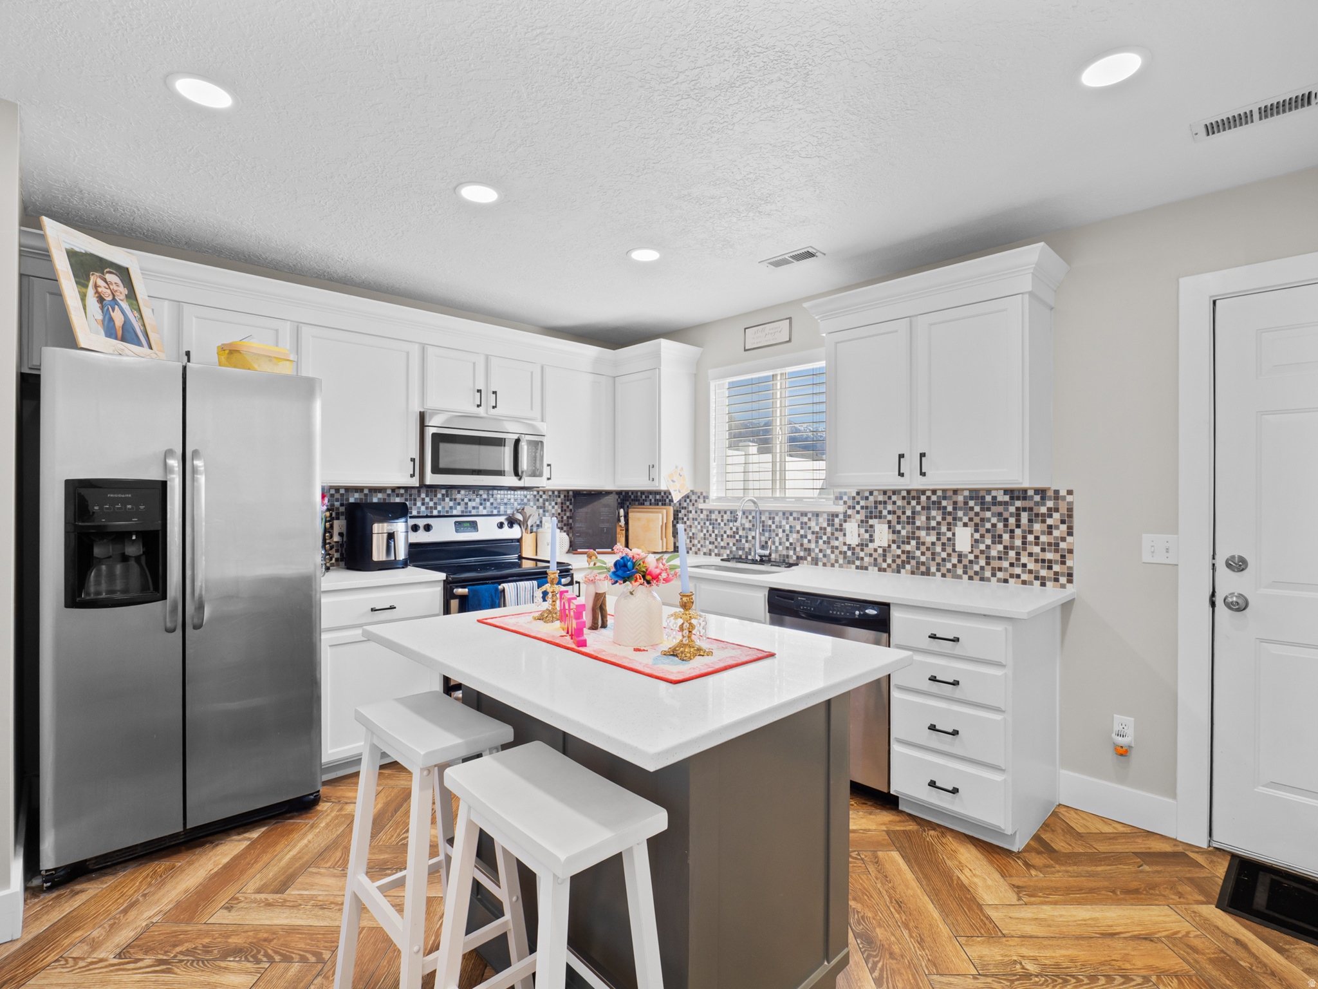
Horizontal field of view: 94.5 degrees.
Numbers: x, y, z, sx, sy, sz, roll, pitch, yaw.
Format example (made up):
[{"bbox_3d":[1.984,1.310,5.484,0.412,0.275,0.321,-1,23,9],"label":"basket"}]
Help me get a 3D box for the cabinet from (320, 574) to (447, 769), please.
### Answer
[{"bbox_3d":[-1.507,0.854,3.084,0.590,0.905,0.620,0,0,-44],"label":"cabinet"}]

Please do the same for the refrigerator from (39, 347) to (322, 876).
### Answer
[{"bbox_3d":[-1.939,0.418,2.511,0.830,1.775,0.790,0,0,-44],"label":"refrigerator"}]

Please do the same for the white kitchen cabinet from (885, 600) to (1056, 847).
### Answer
[{"bbox_3d":[1.317,0.873,2.530,0.626,0.880,0.441,0,0,-44],"label":"white kitchen cabinet"}]

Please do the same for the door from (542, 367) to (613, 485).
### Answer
[{"bbox_3d":[-0.528,-0.434,4.063,0.587,0.766,0.035,0,0,-44],"label":"door"}]

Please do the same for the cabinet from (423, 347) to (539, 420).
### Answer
[{"bbox_3d":[-1.112,-0.635,3.663,0.745,0.358,0.334,0,0,-44],"label":"cabinet"}]

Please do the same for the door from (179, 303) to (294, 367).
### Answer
[{"bbox_3d":[-1.877,-0.635,2.720,0.421,0.345,0.030,0,0,-44],"label":"door"}]

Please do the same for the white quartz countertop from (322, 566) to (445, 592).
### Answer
[{"bbox_3d":[-1.496,0.410,3.072,0.584,0.033,0.667,0,0,-44],"label":"white quartz countertop"}]

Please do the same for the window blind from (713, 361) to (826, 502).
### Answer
[{"bbox_3d":[0.665,-0.360,3.698,0.055,0.791,0.896,0,0,-44],"label":"window blind"}]

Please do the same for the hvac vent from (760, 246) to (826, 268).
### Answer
[{"bbox_3d":[0.634,-1.114,2.903,0.145,0.015,0.295,0,0,-44],"label":"hvac vent"}]

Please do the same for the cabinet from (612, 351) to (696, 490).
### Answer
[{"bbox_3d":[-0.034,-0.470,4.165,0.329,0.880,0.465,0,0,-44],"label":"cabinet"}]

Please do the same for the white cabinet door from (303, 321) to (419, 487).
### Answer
[{"bbox_3d":[-1.500,-0.426,3.084,0.568,0.759,0.030,0,0,-44],"label":"white cabinet door"}]

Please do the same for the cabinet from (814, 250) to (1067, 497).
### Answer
[{"bbox_3d":[1.228,-0.491,2.817,0.385,0.929,1.052,0,0,-44],"label":"cabinet"}]

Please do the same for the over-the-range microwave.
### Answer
[{"bbox_3d":[-1.089,-0.238,3.615,0.763,0.400,0.425,0,0,-44],"label":"over-the-range microwave"}]

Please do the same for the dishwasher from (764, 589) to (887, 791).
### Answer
[{"bbox_3d":[0.941,0.849,2.898,0.605,0.807,0.605,0,0,-44],"label":"dishwasher"}]

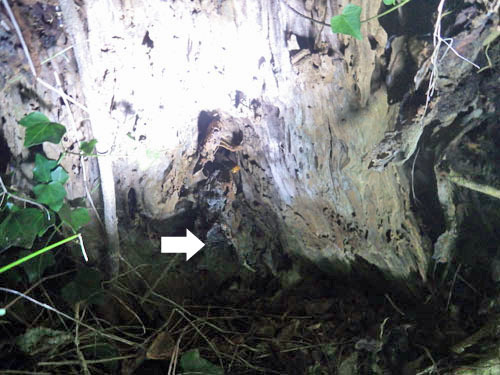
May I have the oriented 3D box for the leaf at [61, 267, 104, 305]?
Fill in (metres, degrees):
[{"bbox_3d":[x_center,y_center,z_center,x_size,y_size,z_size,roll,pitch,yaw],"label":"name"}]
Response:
[{"bbox_3d":[-0.246,0.144,0.530,0.061,0.052,0.016,0,-21,-9],"label":"leaf"}]

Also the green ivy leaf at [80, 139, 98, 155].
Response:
[{"bbox_3d":[-0.244,-0.062,0.550,0.024,0.025,0.010,0,-15,-9],"label":"green ivy leaf"}]

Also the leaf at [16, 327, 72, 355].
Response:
[{"bbox_3d":[-0.280,0.208,0.490,0.068,0.018,0.042,0,45,-8],"label":"leaf"}]

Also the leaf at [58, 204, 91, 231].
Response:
[{"bbox_3d":[-0.262,0.045,0.540,0.045,0.039,0.013,0,-18,-12],"label":"leaf"}]

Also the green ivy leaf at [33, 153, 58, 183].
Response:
[{"bbox_3d":[-0.305,-0.029,0.540,0.037,0.048,0.012,0,-12,-12],"label":"green ivy leaf"}]

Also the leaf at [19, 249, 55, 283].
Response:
[{"bbox_3d":[-0.313,0.115,0.530,0.047,0.047,0.014,0,-20,-12],"label":"leaf"}]

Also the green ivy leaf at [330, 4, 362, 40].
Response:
[{"bbox_3d":[0.144,-0.247,0.540,0.040,0.053,0.015,-12,-6,2],"label":"green ivy leaf"}]

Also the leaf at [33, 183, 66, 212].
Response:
[{"bbox_3d":[-0.294,0.015,0.530,0.046,0.045,0.013,0,-14,-12],"label":"leaf"}]

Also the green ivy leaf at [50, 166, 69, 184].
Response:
[{"bbox_3d":[-0.286,-0.018,0.540,0.025,0.028,0.010,0,-14,-12],"label":"green ivy leaf"}]

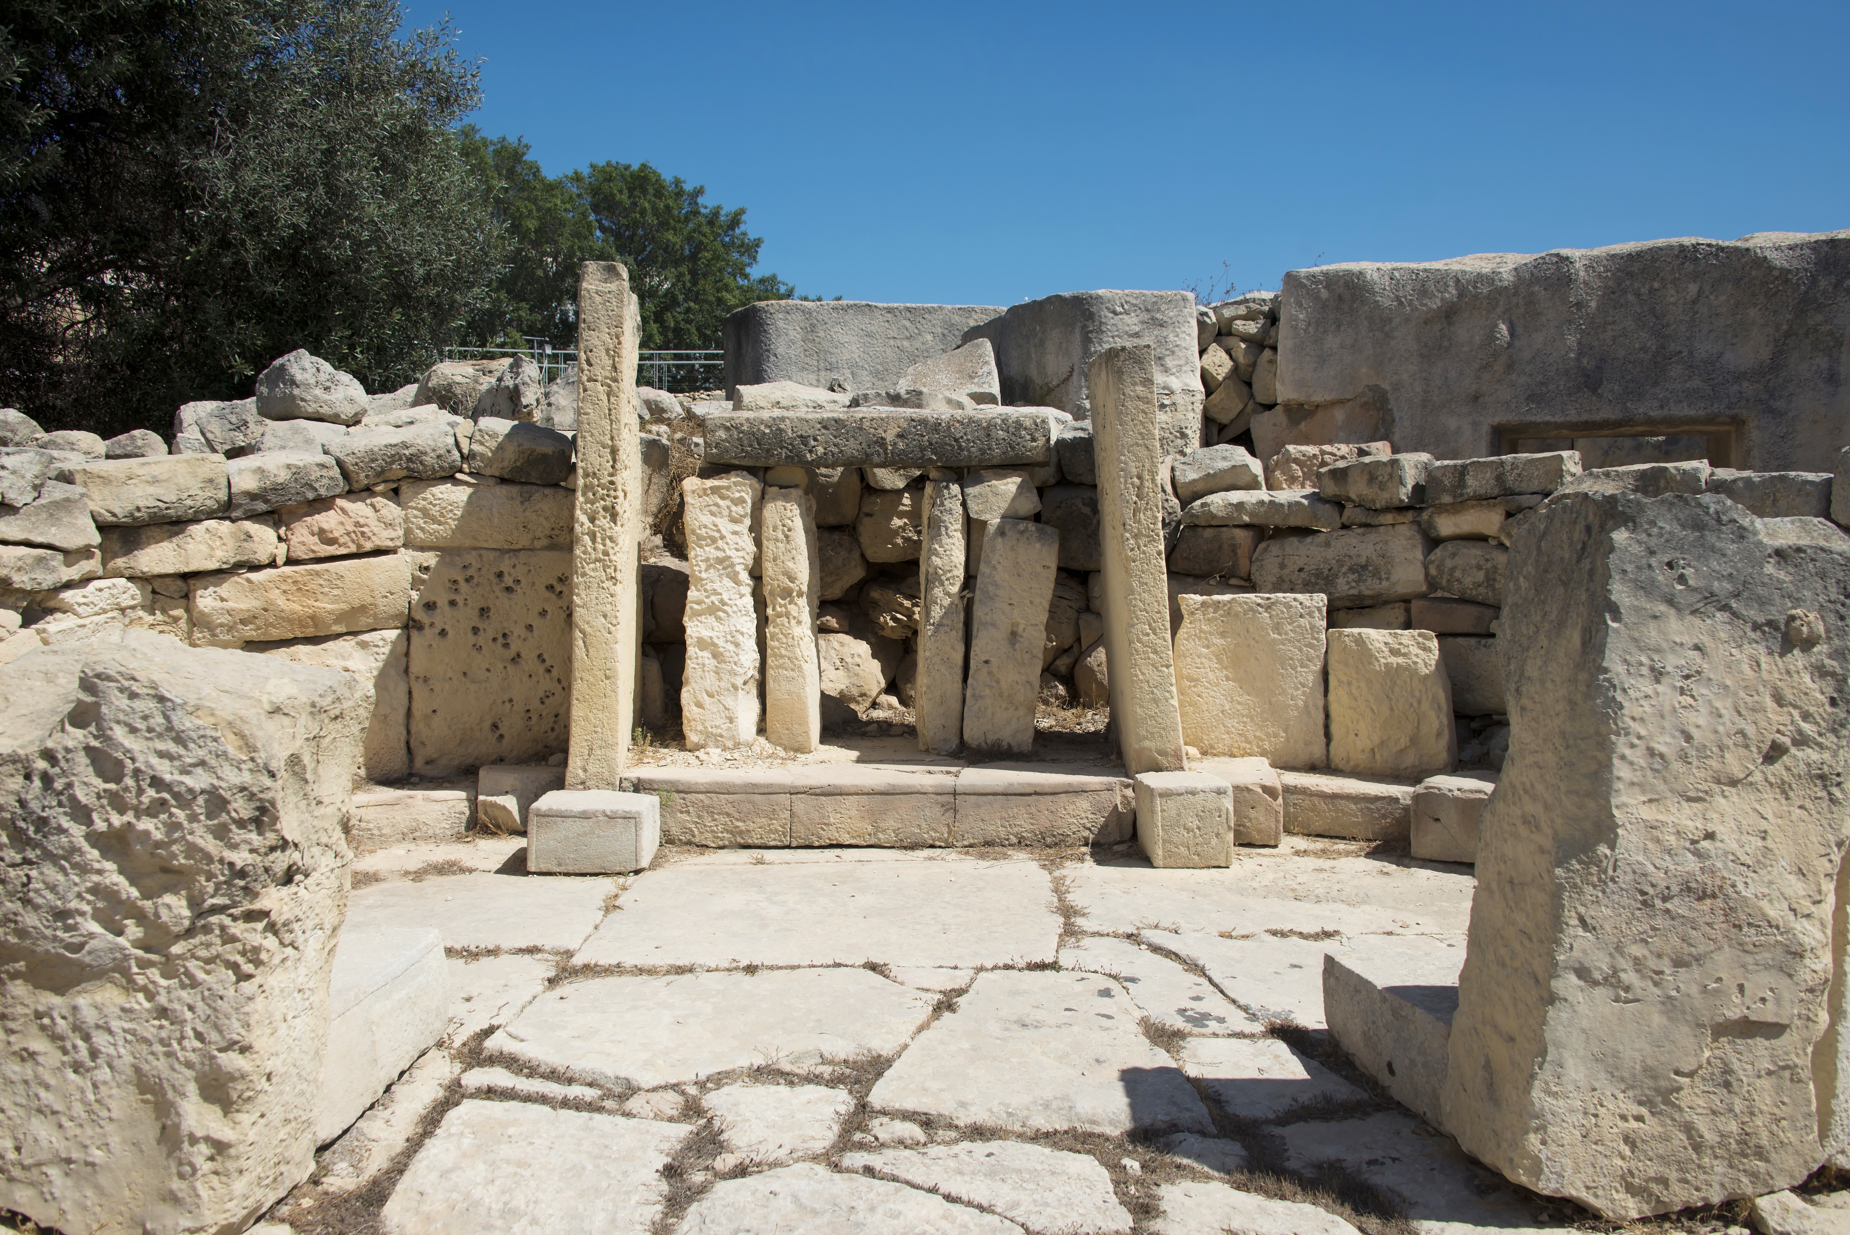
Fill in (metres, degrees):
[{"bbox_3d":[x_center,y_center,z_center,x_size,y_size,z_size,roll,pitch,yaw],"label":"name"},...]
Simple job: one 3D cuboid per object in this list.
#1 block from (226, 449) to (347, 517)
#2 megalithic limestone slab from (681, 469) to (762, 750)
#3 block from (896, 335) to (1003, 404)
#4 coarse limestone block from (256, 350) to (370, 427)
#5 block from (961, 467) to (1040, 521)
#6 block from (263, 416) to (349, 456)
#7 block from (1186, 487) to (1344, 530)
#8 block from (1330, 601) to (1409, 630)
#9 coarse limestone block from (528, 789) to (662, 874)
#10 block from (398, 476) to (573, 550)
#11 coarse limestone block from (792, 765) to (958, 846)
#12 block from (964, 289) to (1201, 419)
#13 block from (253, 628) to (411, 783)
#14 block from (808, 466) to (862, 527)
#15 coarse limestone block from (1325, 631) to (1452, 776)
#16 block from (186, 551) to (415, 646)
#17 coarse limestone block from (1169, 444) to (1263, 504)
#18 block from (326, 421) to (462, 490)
[{"bbox_3d":[-4.430,-0.930,10.050,0.750,0.420,0.500,0,1,-14],"label":"block"},{"bbox_3d":[-1.212,-0.048,8.680,0.450,1.650,0.280,0,3,0],"label":"megalithic limestone slab"},{"bbox_3d":[0.175,-1.689,9.900,0.719,0.434,0.400,0,2,5],"label":"block"},{"bbox_3d":[-4.097,-1.527,9.600,0.730,0.470,0.580,-1,2,-25],"label":"coarse limestone block"},{"bbox_3d":[0.498,-0.825,9.650,0.512,0.346,0.400,0,2,0],"label":"block"},{"bbox_3d":[-3.494,-1.017,8.100,0.440,0.220,0.380,-1,3,-12],"label":"block"},{"bbox_3d":[2.246,-0.718,9.600,0.998,0.254,0.450,1,2,15],"label":"block"},{"bbox_3d":[2.927,-0.010,9.550,0.531,0.189,0.360,-2,1,24],"label":"block"},{"bbox_3d":[-2.100,1.363,9.130,0.680,0.380,0.620,0,0,-2],"label":"coarse limestone block"},{"bbox_3d":[-2.884,-0.683,9.631,1.150,0.450,0.500,0,2,-8],"label":"block"},{"bbox_3d":[-0.350,1.320,10.080,1.120,0.440,0.720,0,0,0],"label":"coarse limestone block"},{"bbox_3d":[1.221,-1.751,11.000,1.100,1.250,1.350,-2,3,-30],"label":"block"},{"bbox_3d":[-4.150,0.600,10.150,1.030,1.060,0.400,0,1,-14],"label":"block"},{"bbox_3d":[-0.650,-0.894,10.350,0.398,0.478,0.420,0,2,0],"label":"block"},{"bbox_3d":[2.908,0.514,9.000,0.710,0.865,0.320,1,3,28],"label":"coarse limestone block"},{"bbox_3d":[-3.900,-0.131,9.000,1.210,0.470,0.450,-1,2,-30],"label":"block"},{"bbox_3d":[2.095,-1.030,10.369,0.620,0.380,0.500,0,2,10],"label":"coarse limestone block"},{"bbox_3d":[-3.454,-1.056,9.418,0.780,0.370,0.500,-6,3,-15],"label":"block"}]

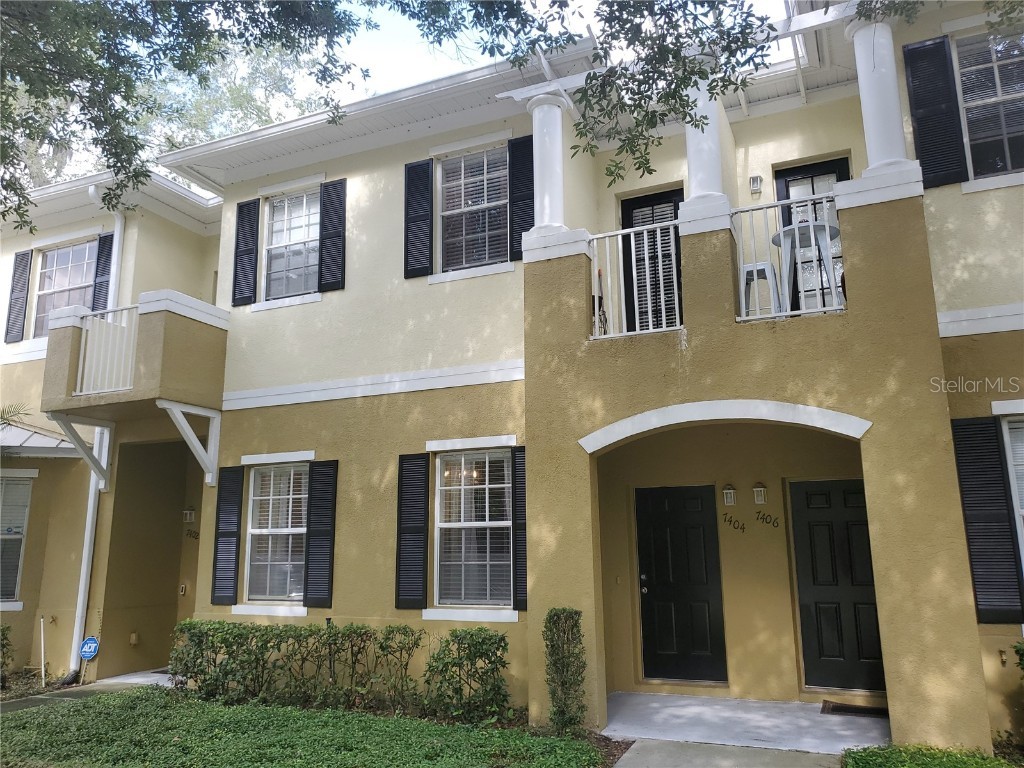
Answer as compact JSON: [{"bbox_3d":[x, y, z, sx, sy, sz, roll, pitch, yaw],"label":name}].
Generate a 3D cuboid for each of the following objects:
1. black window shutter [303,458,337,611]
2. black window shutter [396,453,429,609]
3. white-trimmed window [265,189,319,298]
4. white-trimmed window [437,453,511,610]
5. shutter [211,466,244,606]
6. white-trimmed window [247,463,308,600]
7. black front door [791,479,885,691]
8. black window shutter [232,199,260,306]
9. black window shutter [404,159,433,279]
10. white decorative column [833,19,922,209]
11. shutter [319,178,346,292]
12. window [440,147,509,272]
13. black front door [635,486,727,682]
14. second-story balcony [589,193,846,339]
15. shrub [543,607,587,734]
[{"bbox_3d":[-2.177,1.699,8.762,0.392,1.632,0.050,-6,-13,23],"label":"black window shutter"},{"bbox_3d":[-1.062,1.578,8.294,0.377,1.640,0.050,-6,-13,23],"label":"black window shutter"},{"bbox_3d":[-2.691,-1.739,9.621,0.940,1.385,0.080,-6,-12,23],"label":"white-trimmed window"},{"bbox_3d":[-0.402,1.521,8.119,0.919,1.613,0.100,-6,-13,23],"label":"white-trimmed window"},{"bbox_3d":[-3.424,1.823,9.288,0.388,1.632,0.050,-6,-13,23],"label":"shutter"},{"bbox_3d":[-2.772,1.762,9.118,0.926,1.613,0.100,-6,-13,23],"label":"white-trimmed window"},{"bbox_3d":[3.340,1.984,7.693,0.905,2.017,0.045,-6,-12,23],"label":"black front door"},{"bbox_3d":[-3.449,-1.706,9.999,0.381,1.431,0.050,-6,-13,23],"label":"black window shutter"},{"bbox_3d":[-1.083,-1.933,8.999,0.370,1.438,0.050,-6,-13,23],"label":"black window shutter"},{"bbox_3d":[3.052,-2.250,6.577,0.643,1.663,0.410,-6,-12,23],"label":"white decorative column"},{"bbox_3d":[-2.142,-1.780,9.240,0.373,1.392,0.040,-6,-12,23],"label":"shutter"},{"bbox_3d":[-0.400,-1.960,8.646,0.940,1.388,0.080,-6,-12,23],"label":"window"},{"bbox_3d":[1.829,2.139,8.333,0.900,2.026,0.045,-6,-12,23],"label":"black front door"},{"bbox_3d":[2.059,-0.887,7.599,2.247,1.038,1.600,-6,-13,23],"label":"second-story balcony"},{"bbox_3d":[0.448,2.396,6.417,0.347,1.005,0.340,-6,-12,23],"label":"shrub"}]

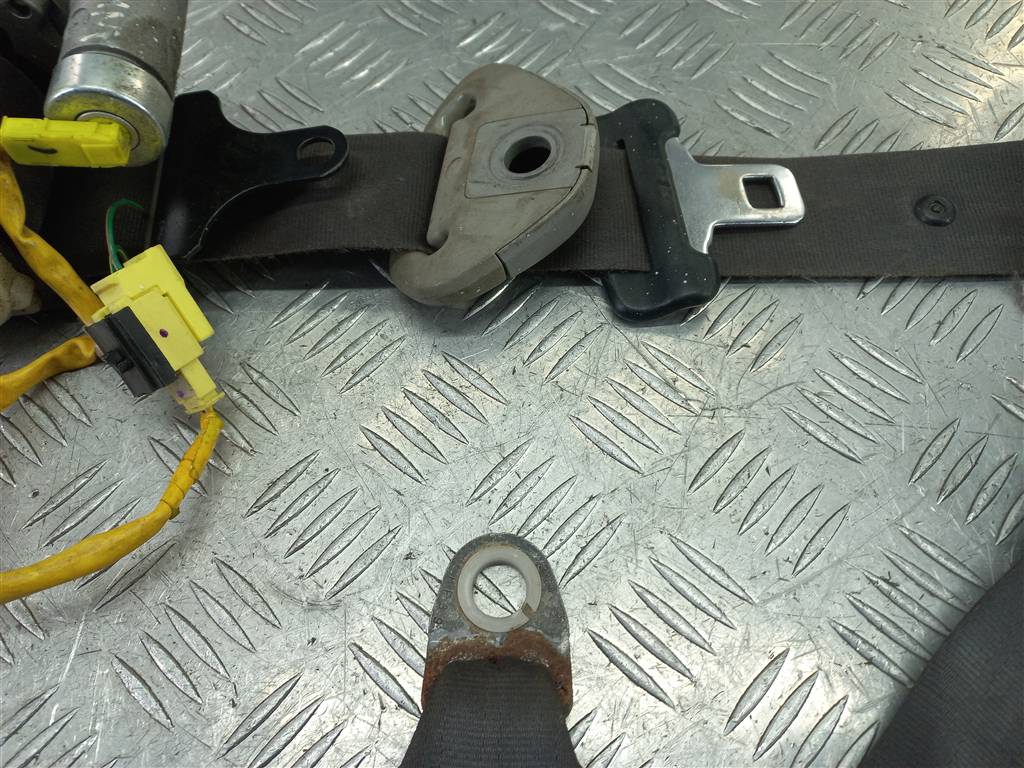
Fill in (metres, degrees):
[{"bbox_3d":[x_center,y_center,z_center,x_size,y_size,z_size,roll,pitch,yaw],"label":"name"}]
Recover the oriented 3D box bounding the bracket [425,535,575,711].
[{"bbox_3d":[-0.003,0.053,0.169,0.032,0.009,0.040,0,62,2],"label":"bracket"}]

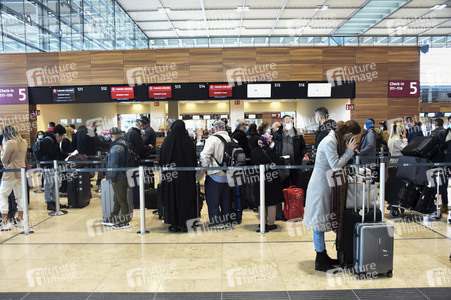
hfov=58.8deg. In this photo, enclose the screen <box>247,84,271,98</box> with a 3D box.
[{"bbox_3d":[1.268,-2.199,14.968,0.878,0.508,0.080,-1,3,0],"label":"screen"}]

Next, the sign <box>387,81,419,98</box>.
[{"bbox_3d":[6.660,-2.251,14.927,1.158,0.629,0.050,-1,3,0],"label":"sign"}]

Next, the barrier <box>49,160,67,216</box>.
[{"bbox_3d":[-3.067,0.677,7.299,0.340,0.980,0.340,-1,4,0],"label":"barrier"}]

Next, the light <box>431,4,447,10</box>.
[{"bbox_3d":[33.747,-22.578,63.471,1.900,0.300,1.100,-1,3,0],"label":"light"}]

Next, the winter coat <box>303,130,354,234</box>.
[{"bbox_3d":[1.137,0.346,4.401,0.520,1.100,0.460,-1,3,-3],"label":"winter coat"}]

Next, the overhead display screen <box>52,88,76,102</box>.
[{"bbox_3d":[-6.012,-2.050,14.987,0.846,0.513,0.080,-1,3,0],"label":"overhead display screen"}]

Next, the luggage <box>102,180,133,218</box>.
[{"bbox_3d":[-1.896,0.863,7.000,0.470,0.730,0.290,0,3,6],"label":"luggage"}]

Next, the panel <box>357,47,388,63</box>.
[{"bbox_3d":[5.520,-3.572,15.063,1.250,0.630,0.050,-1,3,0],"label":"panel"}]

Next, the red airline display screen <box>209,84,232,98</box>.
[{"bbox_3d":[-0.166,-2.199,15.087,0.890,0.520,0.080,-1,4,0],"label":"red airline display screen"}]

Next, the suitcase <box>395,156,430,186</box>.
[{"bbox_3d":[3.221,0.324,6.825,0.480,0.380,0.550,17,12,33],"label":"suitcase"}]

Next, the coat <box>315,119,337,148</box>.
[{"bbox_3d":[1.505,-0.088,6.000,0.370,0.750,0.520,1,3,24],"label":"coat"}]

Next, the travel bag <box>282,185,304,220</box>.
[{"bbox_3d":[1.172,0.879,6.853,0.300,0.570,0.220,-2,3,-20],"label":"travel bag"}]

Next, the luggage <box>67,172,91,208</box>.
[{"bbox_3d":[-2.990,0.776,8.184,0.290,0.750,0.500,-1,3,0],"label":"luggage"}]

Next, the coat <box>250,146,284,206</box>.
[{"bbox_3d":[0.666,0.409,6.350,0.420,0.950,0.500,-3,4,-33],"label":"coat"}]

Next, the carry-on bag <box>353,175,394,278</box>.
[{"bbox_3d":[1.549,0.786,4.188,0.355,1.030,0.240,-1,3,1],"label":"carry-on bag"}]

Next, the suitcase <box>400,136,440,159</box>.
[{"bbox_3d":[3.291,-0.042,6.750,0.380,0.180,0.560,-39,3,0],"label":"suitcase"}]

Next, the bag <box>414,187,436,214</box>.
[{"bbox_3d":[3.441,0.870,6.900,0.220,0.410,0.380,19,8,15],"label":"bag"}]

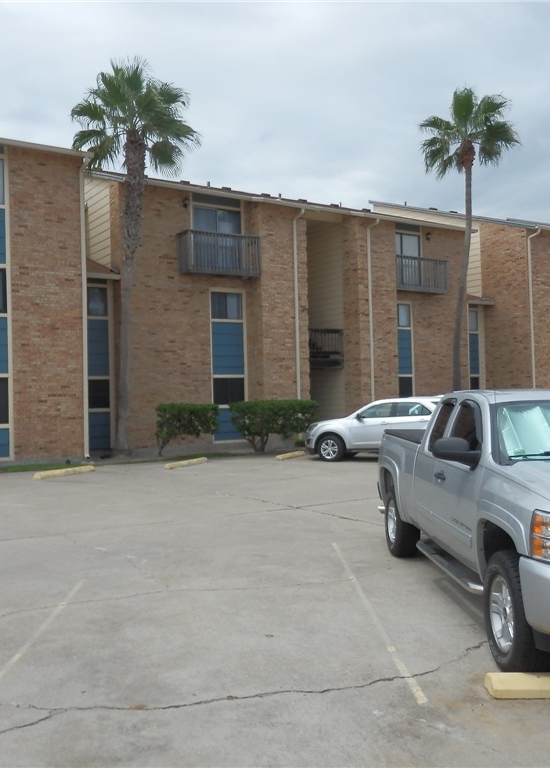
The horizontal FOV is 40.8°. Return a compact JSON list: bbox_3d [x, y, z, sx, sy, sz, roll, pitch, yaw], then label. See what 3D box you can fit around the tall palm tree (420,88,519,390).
[{"bbox_3d":[7.804,-4.880,29.118,3.800,13.556,3.800,-1,-1,-33],"label":"tall palm tree"}]

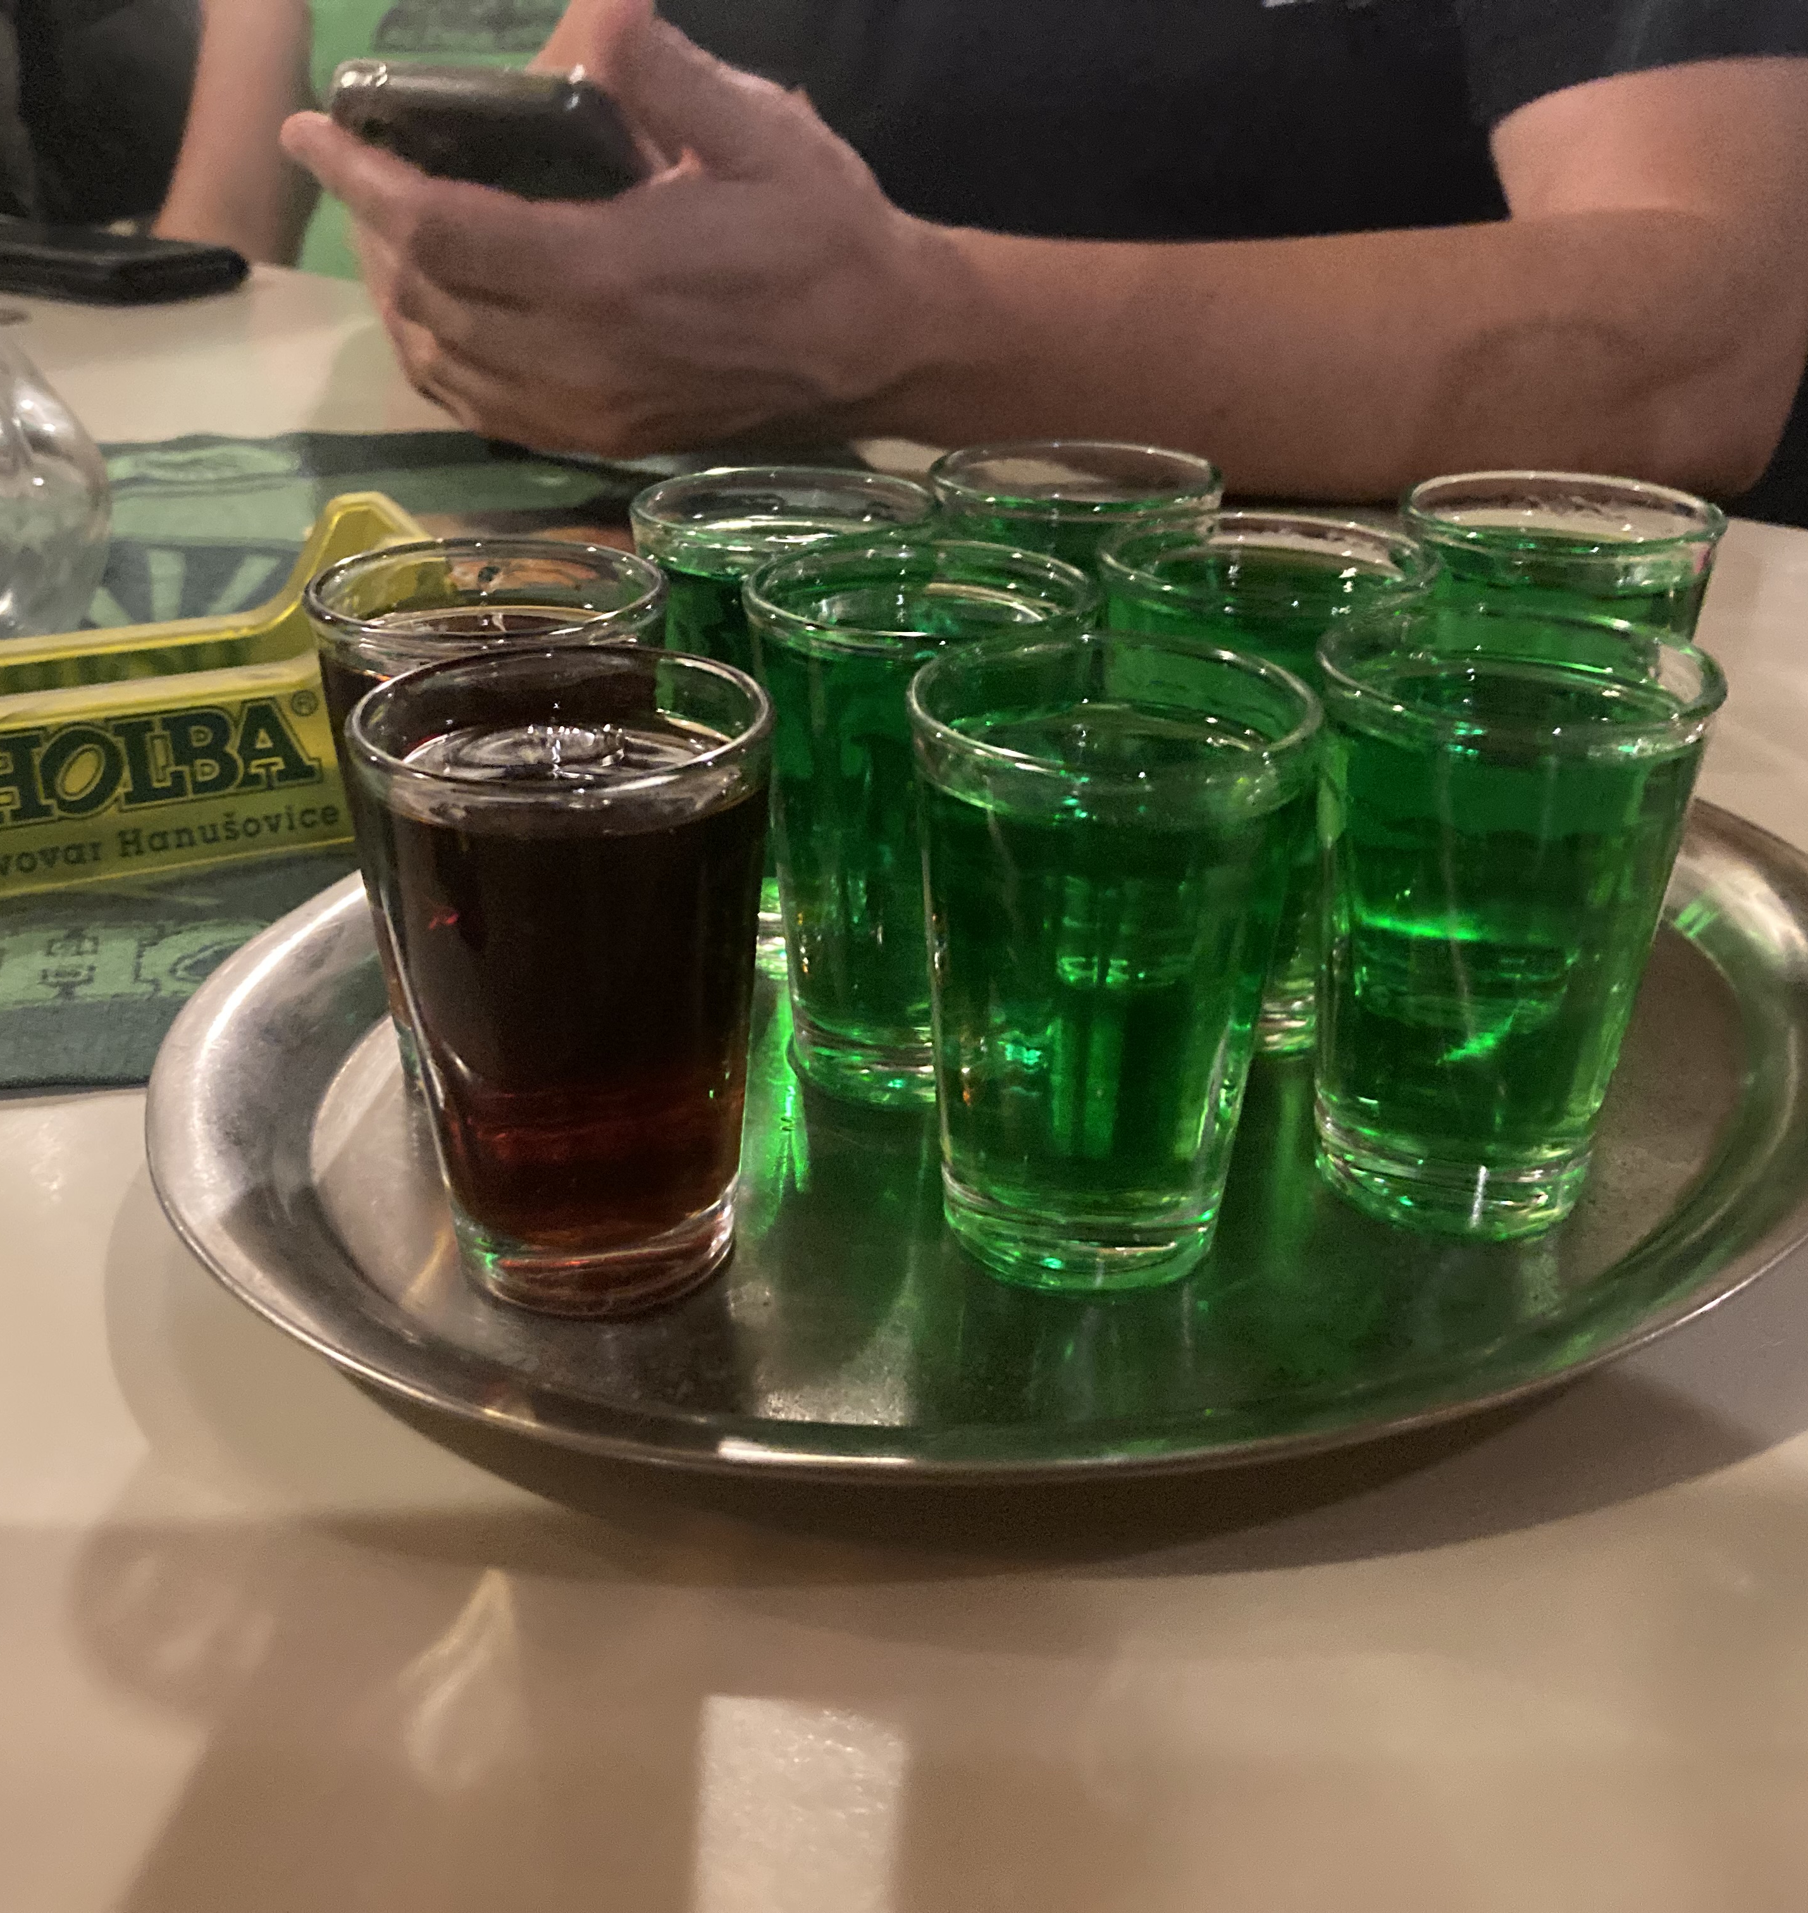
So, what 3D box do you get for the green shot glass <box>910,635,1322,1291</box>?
[{"bbox_3d":[0.022,0.002,0.238,0.044,0.066,0.044,1,27,0],"label":"green shot glass"}]

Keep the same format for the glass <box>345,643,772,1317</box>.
[{"bbox_3d":[-0.036,0.004,0.233,0.044,0.066,0.044,1,27,0],"label":"glass"}]

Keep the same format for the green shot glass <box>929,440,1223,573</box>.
[{"bbox_3d":[0.026,-0.043,0.327,0.044,0.066,0.044,1,27,0],"label":"green shot glass"}]

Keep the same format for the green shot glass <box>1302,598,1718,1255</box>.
[{"bbox_3d":[0.069,-0.003,0.249,0.044,0.066,0.044,1,27,0],"label":"green shot glass"}]

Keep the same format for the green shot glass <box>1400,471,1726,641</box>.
[{"bbox_3d":[0.094,-0.035,0.312,0.044,0.066,0.044,1,27,0],"label":"green shot glass"}]

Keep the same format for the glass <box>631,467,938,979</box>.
[{"bbox_3d":[-0.017,-0.035,0.309,0.044,0.066,0.044,1,27,0],"label":"glass"}]

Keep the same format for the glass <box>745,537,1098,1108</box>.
[{"bbox_3d":[0.002,-0.017,0.275,0.044,0.066,0.044,1,27,0],"label":"glass"}]

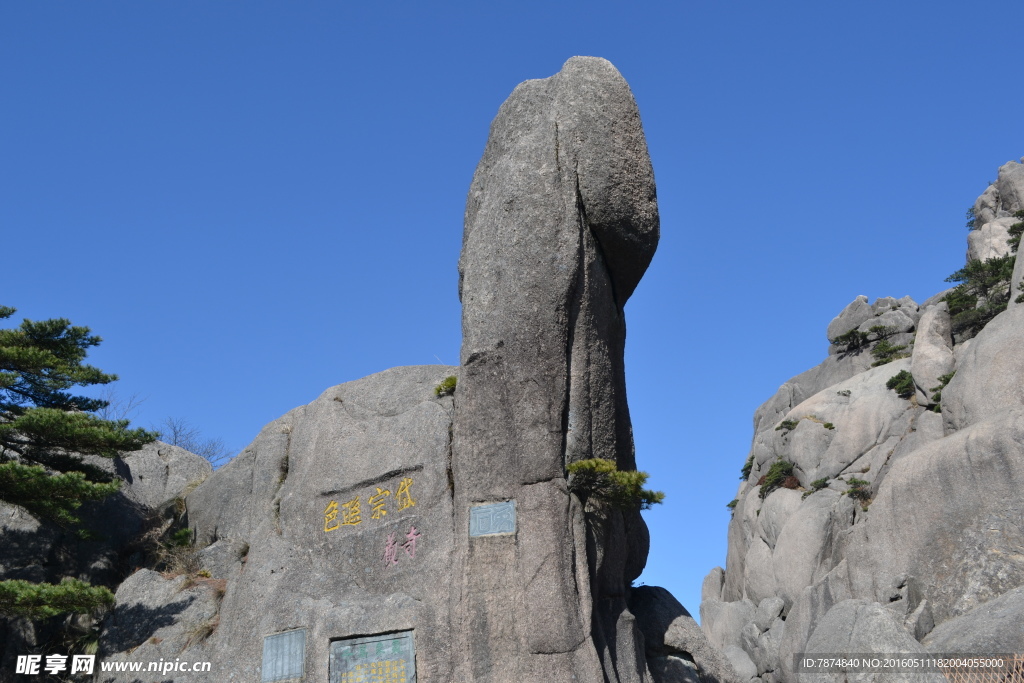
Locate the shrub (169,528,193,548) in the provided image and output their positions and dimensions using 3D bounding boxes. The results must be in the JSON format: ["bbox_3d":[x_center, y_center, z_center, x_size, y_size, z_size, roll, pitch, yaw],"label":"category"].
[{"bbox_3d":[-7.769,4.617,22.000,0.550,0.450,0.500,0,-20,0],"label":"shrub"}]

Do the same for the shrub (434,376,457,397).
[{"bbox_3d":[-1.240,0.839,17.500,0.410,0.360,0.360,0,-20,0],"label":"shrub"}]

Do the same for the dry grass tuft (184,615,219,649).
[{"bbox_3d":[-6.053,5.654,18.300,0.640,0.580,0.460,0,-16,0],"label":"dry grass tuft"}]

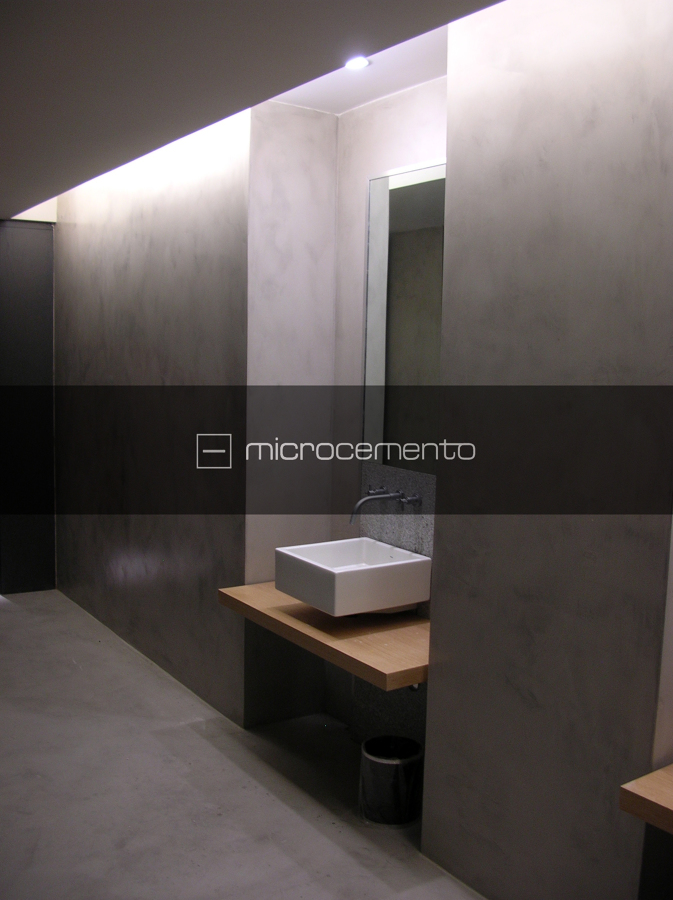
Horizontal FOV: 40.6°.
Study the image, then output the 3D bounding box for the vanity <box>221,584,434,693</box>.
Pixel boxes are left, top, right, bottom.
[{"bbox_3d":[0.053,0.640,3.366,0.513,0.055,1.142,-3,7,-34],"label":"vanity"}]

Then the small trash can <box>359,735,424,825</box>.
[{"bbox_3d":[0.193,1.143,3.162,0.218,0.215,0.218,1,6,0],"label":"small trash can"}]

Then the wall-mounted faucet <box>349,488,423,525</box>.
[{"bbox_3d":[0.159,0.208,3.436,0.243,0.127,0.273,-3,7,-34],"label":"wall-mounted faucet"}]

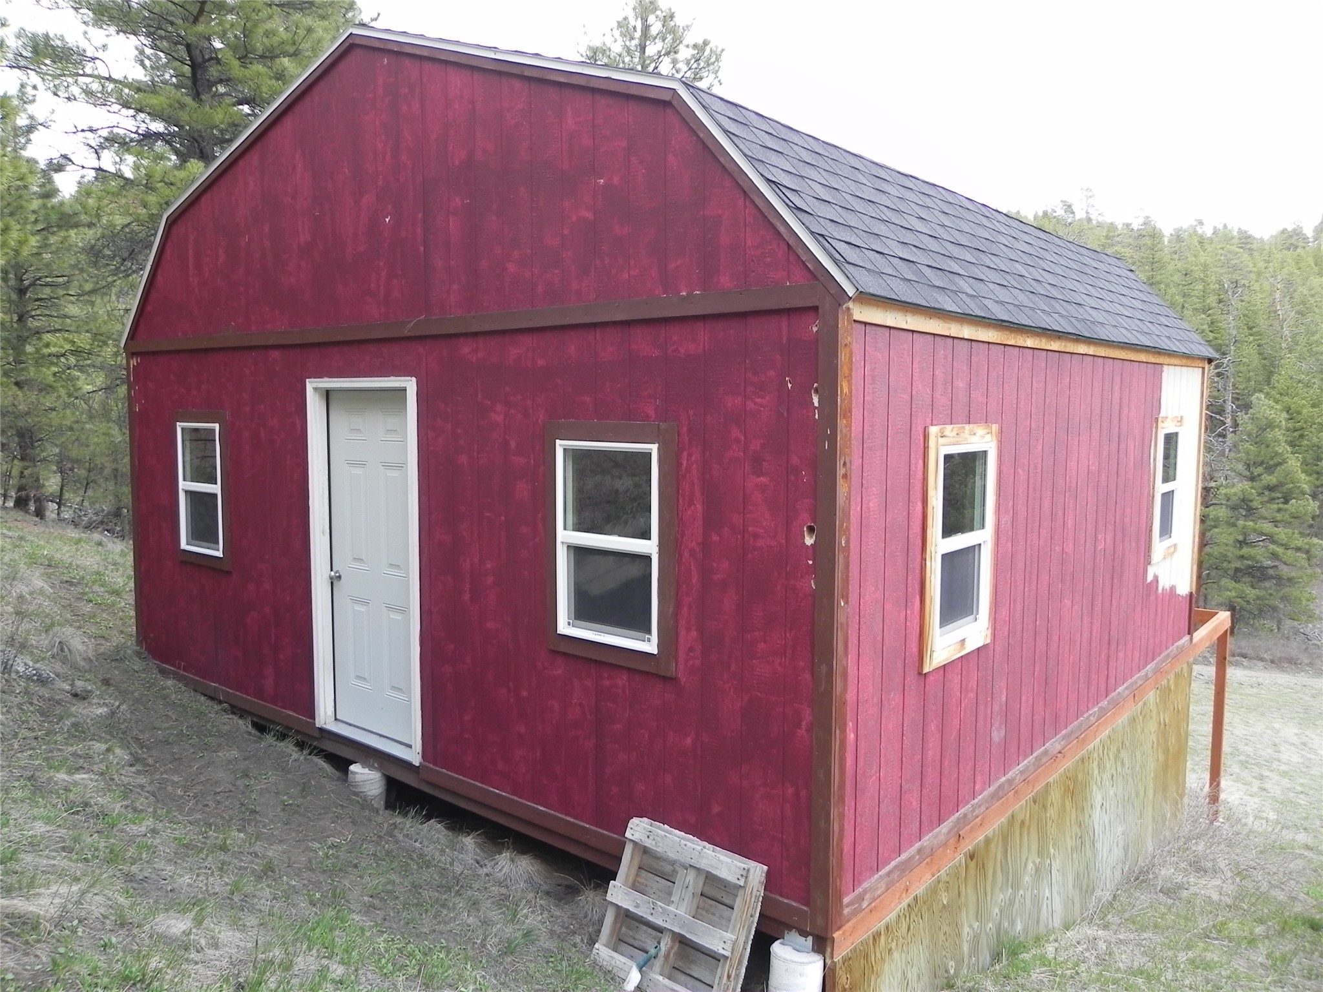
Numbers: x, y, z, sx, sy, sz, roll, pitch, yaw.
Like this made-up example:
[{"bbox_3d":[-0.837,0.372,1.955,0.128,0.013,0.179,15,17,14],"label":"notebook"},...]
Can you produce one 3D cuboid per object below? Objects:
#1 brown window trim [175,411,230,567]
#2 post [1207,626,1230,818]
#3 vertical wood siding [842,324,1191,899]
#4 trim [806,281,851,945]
[{"bbox_3d":[-3.159,-0.051,6.858,0.750,1.074,0.030,5,7,40],"label":"brown window trim"},{"bbox_3d":[5.346,2.175,9.546,0.089,1.875,0.090,5,7,40],"label":"post"},{"bbox_3d":[2.584,0.270,6.078,0.028,2.262,5.885,5,7,40],"label":"vertical wood siding"},{"bbox_3d":[0.644,0.471,3.781,0.090,2.460,0.108,5,7,40],"label":"trim"}]

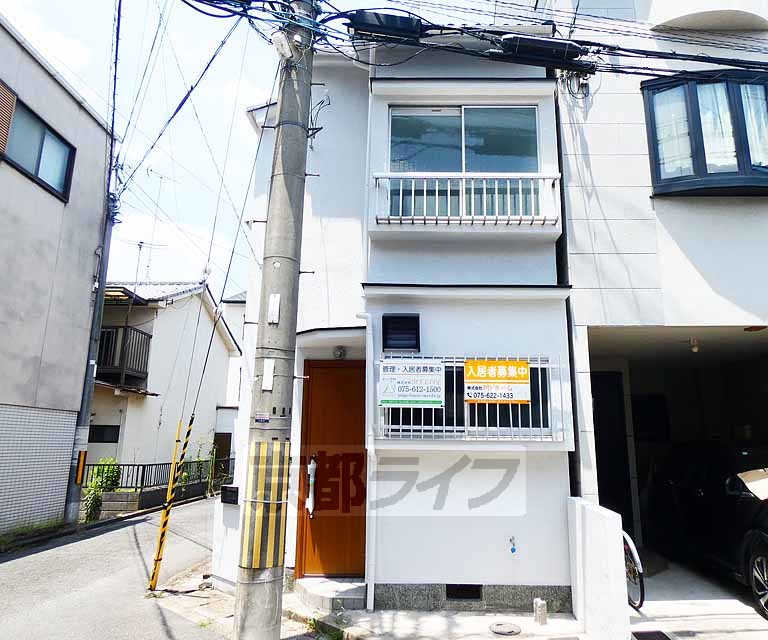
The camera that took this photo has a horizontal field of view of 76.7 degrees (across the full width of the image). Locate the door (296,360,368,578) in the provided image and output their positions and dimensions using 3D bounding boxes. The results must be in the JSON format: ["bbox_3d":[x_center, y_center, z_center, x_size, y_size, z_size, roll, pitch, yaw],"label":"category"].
[{"bbox_3d":[-0.530,1.522,5.138,0.720,2.205,0.100,1,-11,1],"label":"door"}]

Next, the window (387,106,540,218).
[{"bbox_3d":[0.828,-1.668,5.095,1.587,1.281,0.110,1,-11,1],"label":"window"}]

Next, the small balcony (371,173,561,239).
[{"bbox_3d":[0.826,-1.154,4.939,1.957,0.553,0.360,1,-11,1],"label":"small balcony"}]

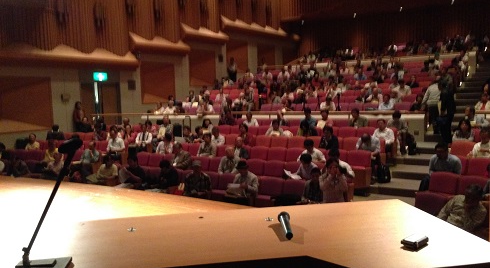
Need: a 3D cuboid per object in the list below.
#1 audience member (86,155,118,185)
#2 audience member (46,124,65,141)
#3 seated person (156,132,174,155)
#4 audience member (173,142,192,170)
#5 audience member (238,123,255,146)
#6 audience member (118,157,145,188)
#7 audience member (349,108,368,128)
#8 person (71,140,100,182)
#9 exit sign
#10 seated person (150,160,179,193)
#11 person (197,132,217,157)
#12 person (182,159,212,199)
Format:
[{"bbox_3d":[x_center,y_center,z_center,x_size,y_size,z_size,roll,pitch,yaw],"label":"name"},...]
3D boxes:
[{"bbox_3d":[-3.485,1.096,11.564,0.540,1.150,0.750,0,4,25],"label":"audience member"},{"bbox_3d":[-5.177,0.351,12.652,0.530,1.200,0.720,1,6,20],"label":"audience member"},{"bbox_3d":[-2.264,0.570,13.081,0.500,1.210,0.720,0,4,24],"label":"seated person"},{"bbox_3d":[-1.480,0.766,9.709,0.780,1.200,0.560,-7,9,-44],"label":"audience member"},{"bbox_3d":[-0.030,0.337,12.700,0.500,1.230,0.720,1,5,33],"label":"audience member"},{"bbox_3d":[-2.543,1.064,10.423,0.470,1.109,0.750,1,5,37],"label":"audience member"},{"bbox_3d":[3.090,-0.107,12.925,0.530,1.160,0.720,1,5,33],"label":"audience member"},{"bbox_3d":[-3.786,0.760,11.336,0.580,1.180,0.820,3,7,32],"label":"person"},{"bbox_3d":[-4.637,-1.836,15.000,0.520,0.270,0.100,-6,8,-40],"label":"exit sign"},{"bbox_3d":[-1.552,1.078,8.730,0.560,1.150,0.800,3,7,35],"label":"seated person"},{"bbox_3d":[-1.064,0.592,12.225,0.520,1.220,0.720,0,4,24],"label":"person"},{"bbox_3d":[-0.990,1.093,9.185,0.500,1.123,0.750,0,4,30],"label":"person"}]

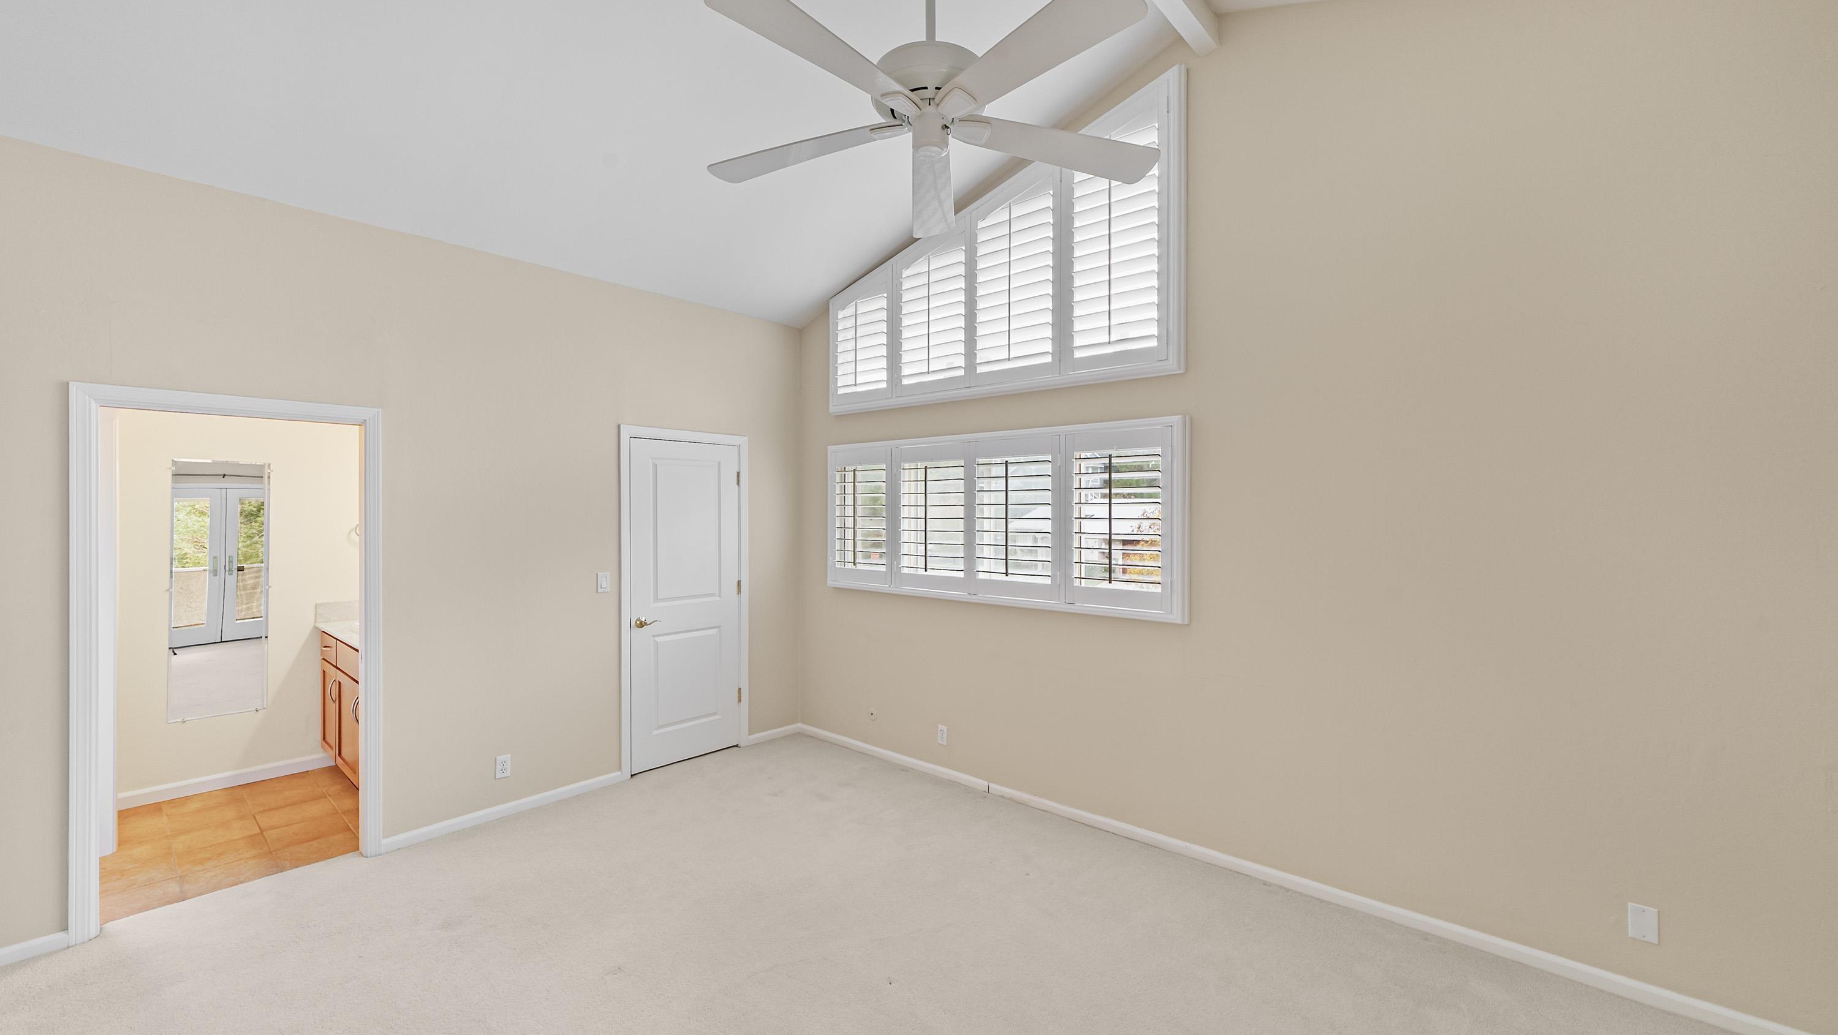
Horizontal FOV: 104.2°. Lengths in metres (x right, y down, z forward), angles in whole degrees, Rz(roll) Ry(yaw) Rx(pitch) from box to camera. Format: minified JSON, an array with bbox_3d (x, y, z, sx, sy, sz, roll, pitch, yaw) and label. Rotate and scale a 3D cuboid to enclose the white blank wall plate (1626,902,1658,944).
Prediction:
[{"bbox_3d":[2.416,1.355,2.383,0.070,0.114,0.006,1,1,41],"label":"white blank wall plate"}]

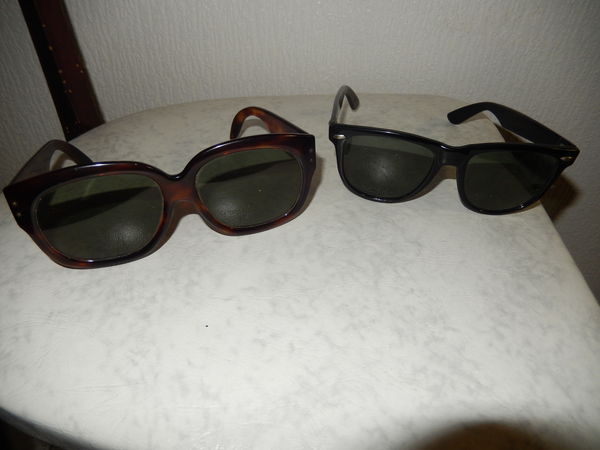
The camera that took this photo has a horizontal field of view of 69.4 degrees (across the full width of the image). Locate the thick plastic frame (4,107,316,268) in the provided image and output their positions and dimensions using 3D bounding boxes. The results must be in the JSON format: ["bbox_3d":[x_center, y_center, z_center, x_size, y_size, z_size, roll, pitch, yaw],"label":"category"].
[{"bbox_3d":[-0.080,-0.045,0.270,0.152,0.057,0.131,-11,37,-16],"label":"thick plastic frame"}]

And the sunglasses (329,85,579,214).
[{"bbox_3d":[0.095,-0.071,0.316,0.144,0.051,0.148,4,36,5],"label":"sunglasses"}]

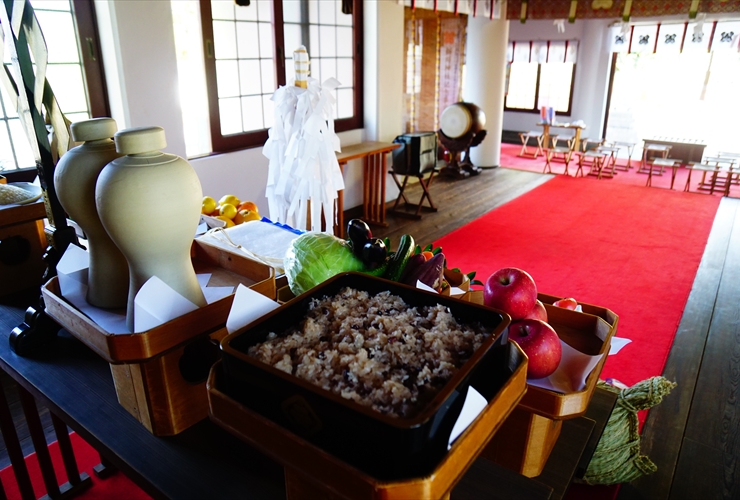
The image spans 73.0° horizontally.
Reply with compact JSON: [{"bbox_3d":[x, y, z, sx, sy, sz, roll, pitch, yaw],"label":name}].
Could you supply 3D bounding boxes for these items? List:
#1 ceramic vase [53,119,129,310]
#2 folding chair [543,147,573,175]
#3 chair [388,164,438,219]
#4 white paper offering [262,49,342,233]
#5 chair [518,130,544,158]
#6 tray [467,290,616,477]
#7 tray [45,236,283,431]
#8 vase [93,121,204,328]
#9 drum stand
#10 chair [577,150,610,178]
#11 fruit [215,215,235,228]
[{"bbox_3d":[-0.437,-0.064,0.848,0.148,0.298,0.148,15,26,34],"label":"ceramic vase"},{"bbox_3d":[3.103,-1.407,8.131,0.410,0.430,0.420,15,26,34],"label":"folding chair"},{"bbox_3d":[0.481,-0.649,5.601,0.460,0.475,0.420,15,26,34],"label":"chair"},{"bbox_3d":[-0.242,-0.287,1.850,0.270,0.840,0.270,0,21,0],"label":"white paper offering"},{"bbox_3d":[3.145,-2.025,9.723,0.410,0.430,0.420,15,26,34],"label":"chair"},{"bbox_3d":[0.283,0.275,1.007,0.300,0.246,0.300,14,25,31],"label":"tray"},{"bbox_3d":[-0.359,0.163,0.917,0.306,0.243,0.306,16,27,36],"label":"tray"},{"bbox_3d":[-0.330,-0.036,0.776,0.149,0.298,0.149,15,26,34],"label":"vase"},{"bbox_3d":[1.362,-1.461,7.461,0.600,0.640,0.540,15,26,34],"label":"drum stand"},{"bbox_3d":[3.501,-1.285,7.818,0.410,0.430,0.420,15,26,34],"label":"chair"},{"bbox_3d":[-0.562,-0.098,1.930,0.087,0.080,0.087,15,26,34],"label":"fruit"}]

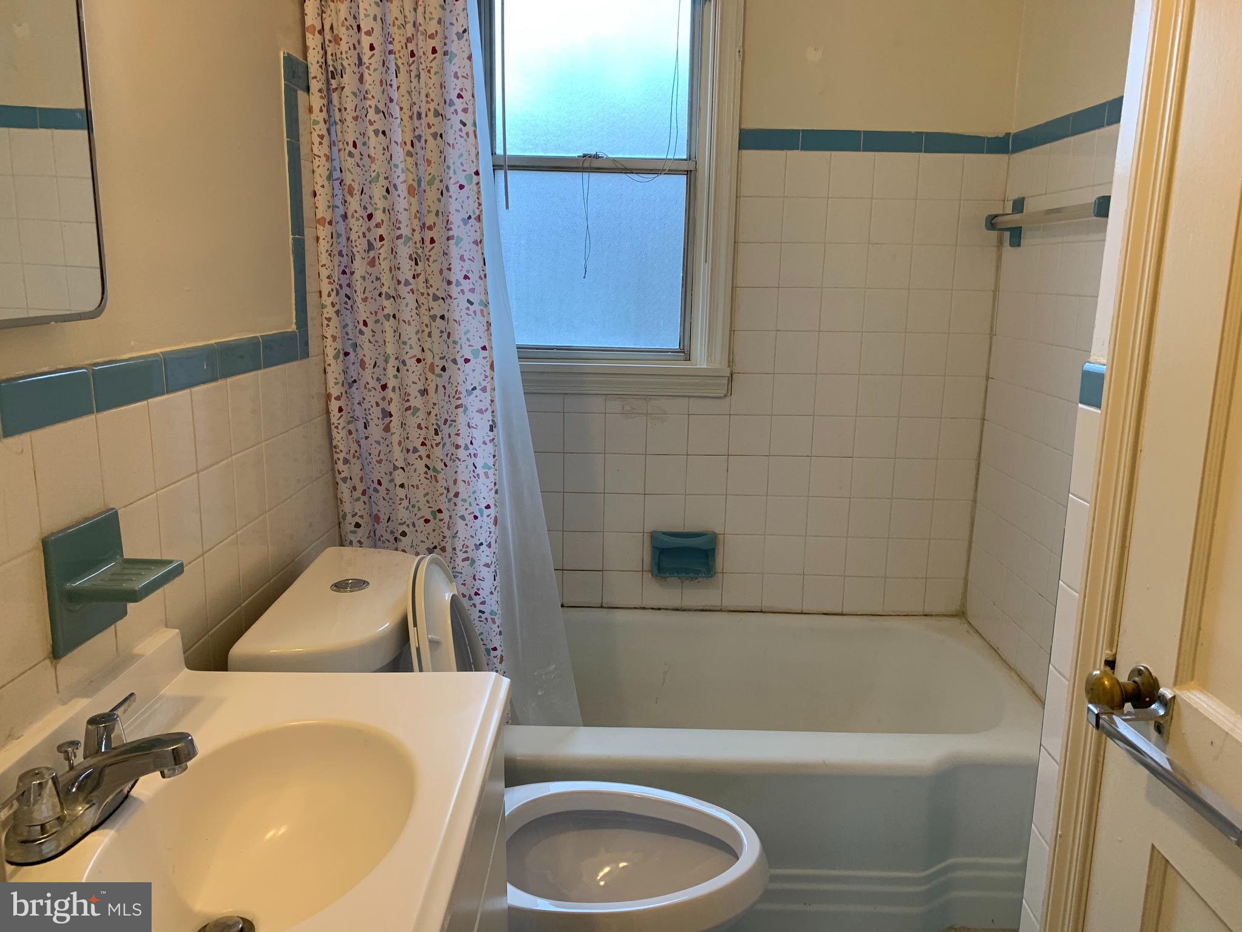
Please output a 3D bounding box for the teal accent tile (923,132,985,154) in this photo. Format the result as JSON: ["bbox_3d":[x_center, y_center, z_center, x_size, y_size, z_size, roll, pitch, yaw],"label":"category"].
[{"bbox_3d":[0.823,-0.795,2.303,0.152,0.048,0.010,1,12,0],"label":"teal accent tile"}]

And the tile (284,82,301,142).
[{"bbox_3d":[-0.550,-0.582,1.546,0.012,0.087,0.055,1,12,1],"label":"tile"}]

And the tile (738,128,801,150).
[{"bbox_3d":[0.368,-0.803,2.305,0.151,0.049,0.010,1,12,0],"label":"tile"}]

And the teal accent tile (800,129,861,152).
[{"bbox_3d":[0.523,-0.807,2.322,0.150,0.050,0.012,1,12,1],"label":"teal accent tile"}]

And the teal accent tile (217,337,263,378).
[{"bbox_3d":[-0.545,-0.155,1.327,0.010,0.050,0.152,1,12,0],"label":"teal accent tile"}]

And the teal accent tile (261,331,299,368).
[{"bbox_3d":[-0.544,-0.186,1.479,0.010,0.050,0.155,1,12,0],"label":"teal accent tile"}]

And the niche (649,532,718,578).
[{"bbox_3d":[0.171,0.239,2.542,0.169,0.124,0.070,1,12,1],"label":"niche"}]

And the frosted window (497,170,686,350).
[{"bbox_3d":[-0.081,-0.530,2.416,0.488,0.442,0.030,1,12,0],"label":"frosted window"}]

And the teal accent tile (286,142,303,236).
[{"bbox_3d":[-0.552,-0.463,1.567,0.012,0.152,0.055,1,12,1],"label":"teal accent tile"}]

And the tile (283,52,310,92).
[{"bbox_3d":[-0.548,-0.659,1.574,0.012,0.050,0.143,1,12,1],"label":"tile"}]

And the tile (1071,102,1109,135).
[{"bbox_3d":[0.967,-0.710,1.915,0.012,0.048,0.152,1,12,1],"label":"tile"}]

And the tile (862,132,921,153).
[{"bbox_3d":[0.675,-0.804,2.320,0.150,0.050,0.012,1,12,1],"label":"tile"}]

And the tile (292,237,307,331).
[{"bbox_3d":[-0.541,-0.305,1.563,0.010,0.151,0.052,1,12,0],"label":"tile"}]

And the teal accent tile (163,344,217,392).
[{"bbox_3d":[-0.565,-0.128,1.216,0.012,0.051,0.147,1,12,1],"label":"teal accent tile"}]

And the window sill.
[{"bbox_3d":[-0.081,-0.228,2.431,0.720,0.074,0.070,1,12,0],"label":"window sill"}]

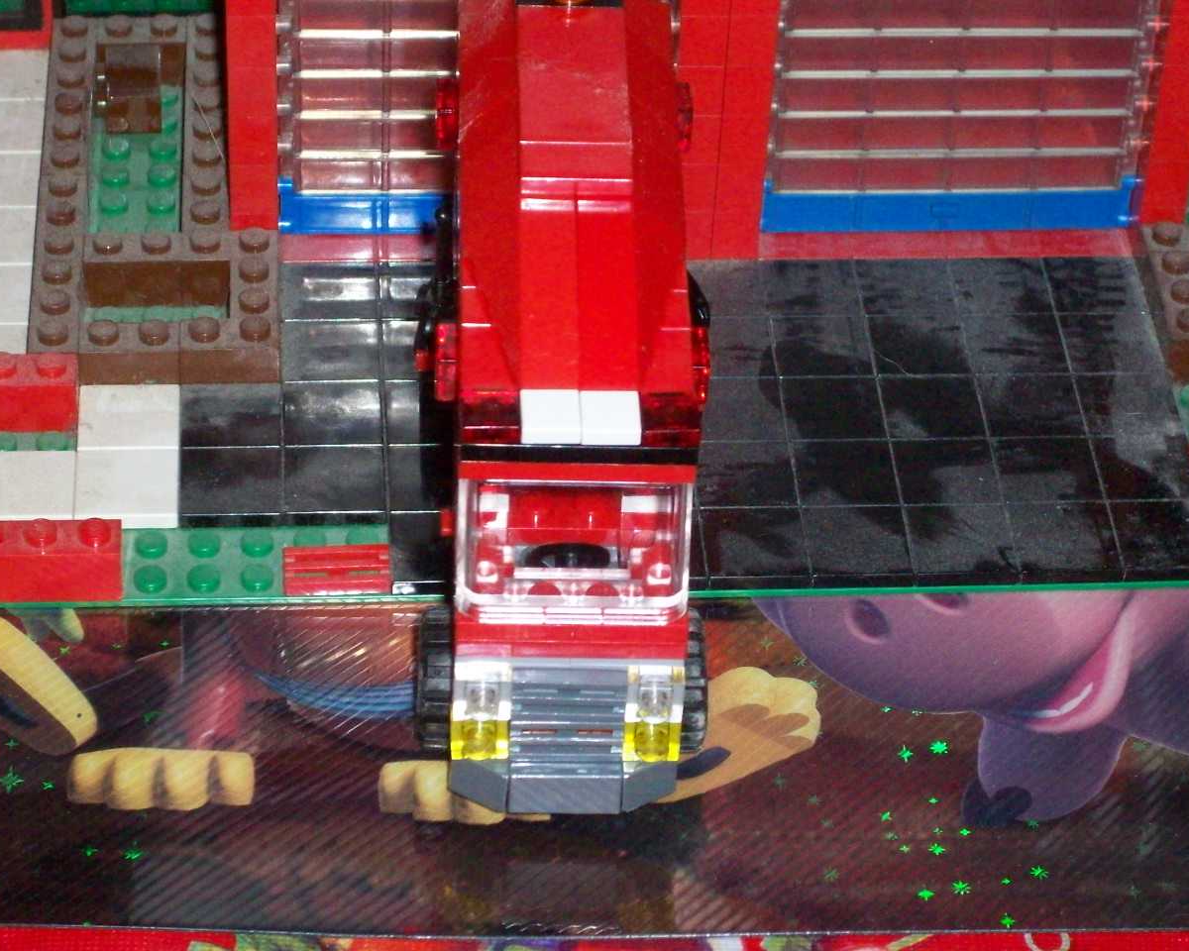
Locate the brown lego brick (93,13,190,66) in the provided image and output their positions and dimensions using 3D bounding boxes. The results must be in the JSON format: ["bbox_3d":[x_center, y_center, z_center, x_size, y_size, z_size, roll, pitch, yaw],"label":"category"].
[{"bbox_3d":[-0.080,-0.075,0.716,0.016,0.011,0.008,-1,40,-4],"label":"brown lego brick"}]

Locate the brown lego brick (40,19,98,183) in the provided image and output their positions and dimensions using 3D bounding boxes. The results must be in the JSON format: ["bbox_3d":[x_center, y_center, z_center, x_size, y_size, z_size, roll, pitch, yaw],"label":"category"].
[{"bbox_3d":[-0.090,-0.062,0.700,0.008,0.011,0.048,-1,40,-4],"label":"brown lego brick"}]

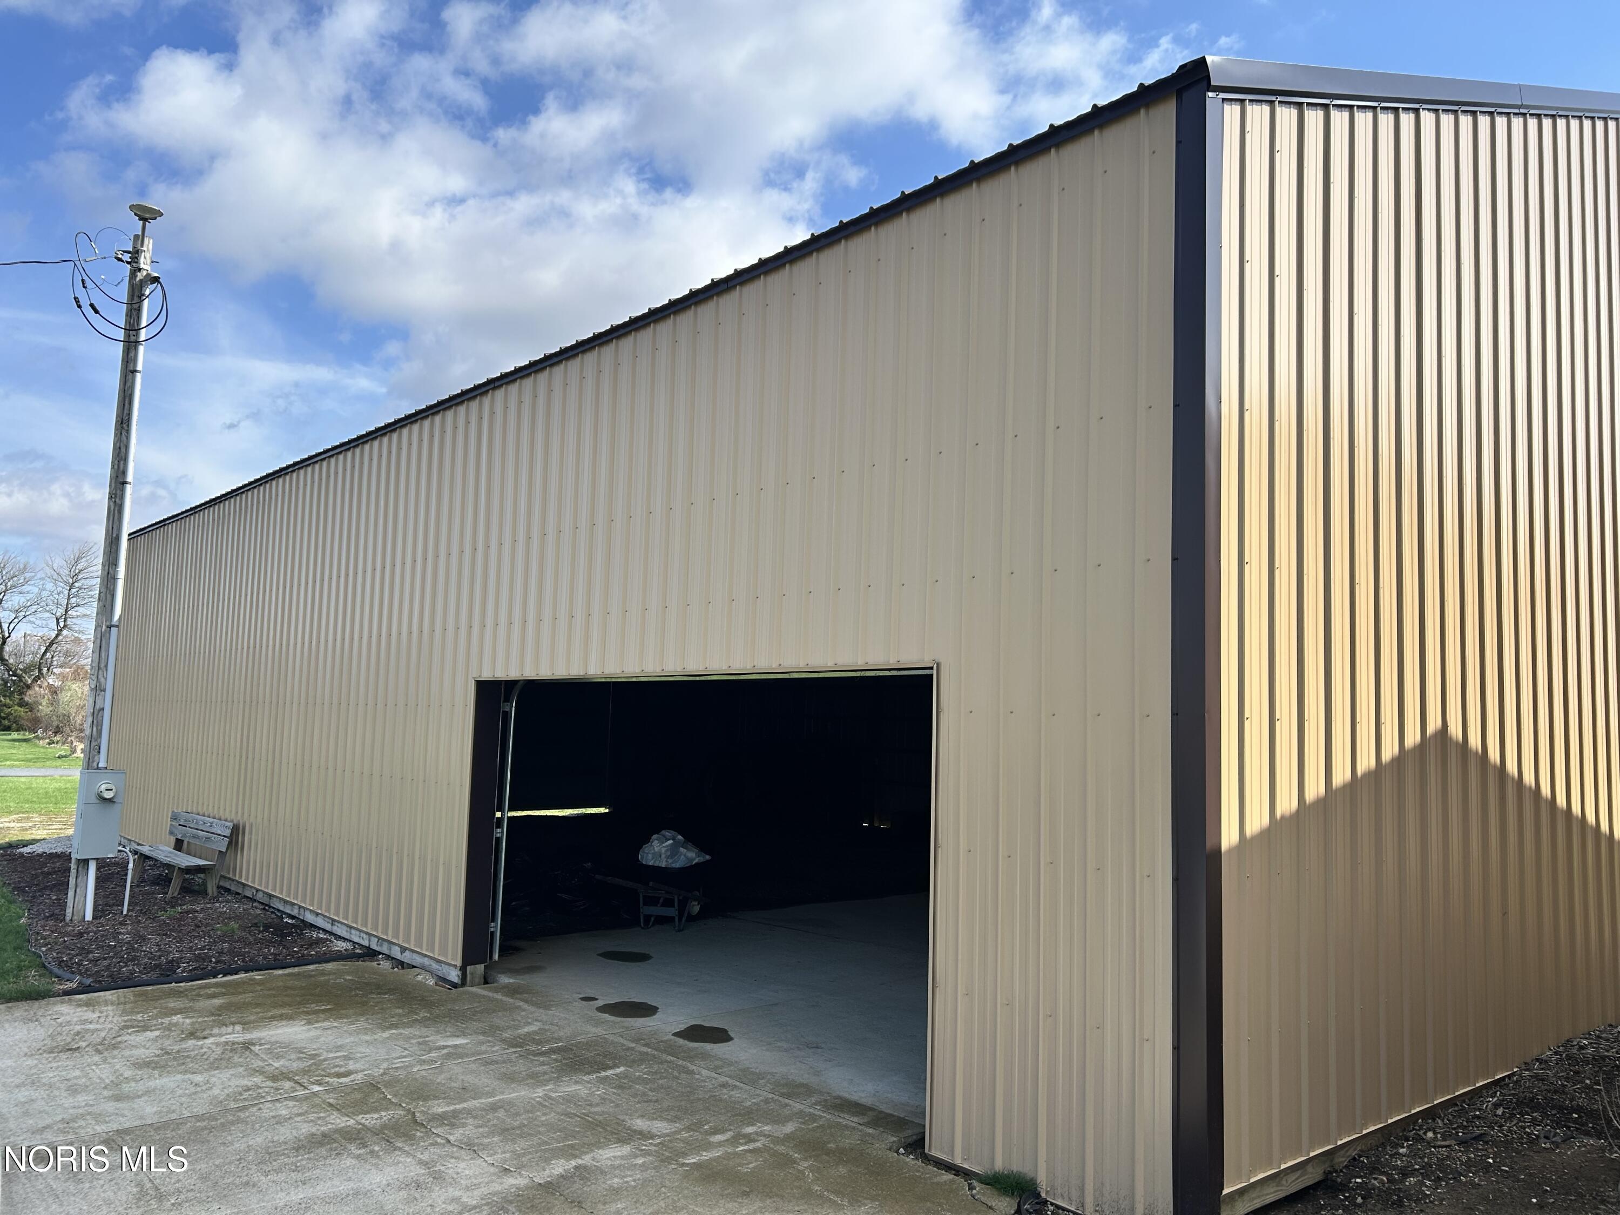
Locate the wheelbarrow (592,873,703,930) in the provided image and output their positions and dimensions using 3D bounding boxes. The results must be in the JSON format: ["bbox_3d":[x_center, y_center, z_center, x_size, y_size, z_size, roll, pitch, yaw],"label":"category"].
[{"bbox_3d":[-1.325,2.655,11.220,0.660,0.620,1.420,-1,-7,29],"label":"wheelbarrow"}]

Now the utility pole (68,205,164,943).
[{"bbox_3d":[-6.450,-0.512,11.409,0.450,6.750,0.550,-3,-8,42],"label":"utility pole"}]

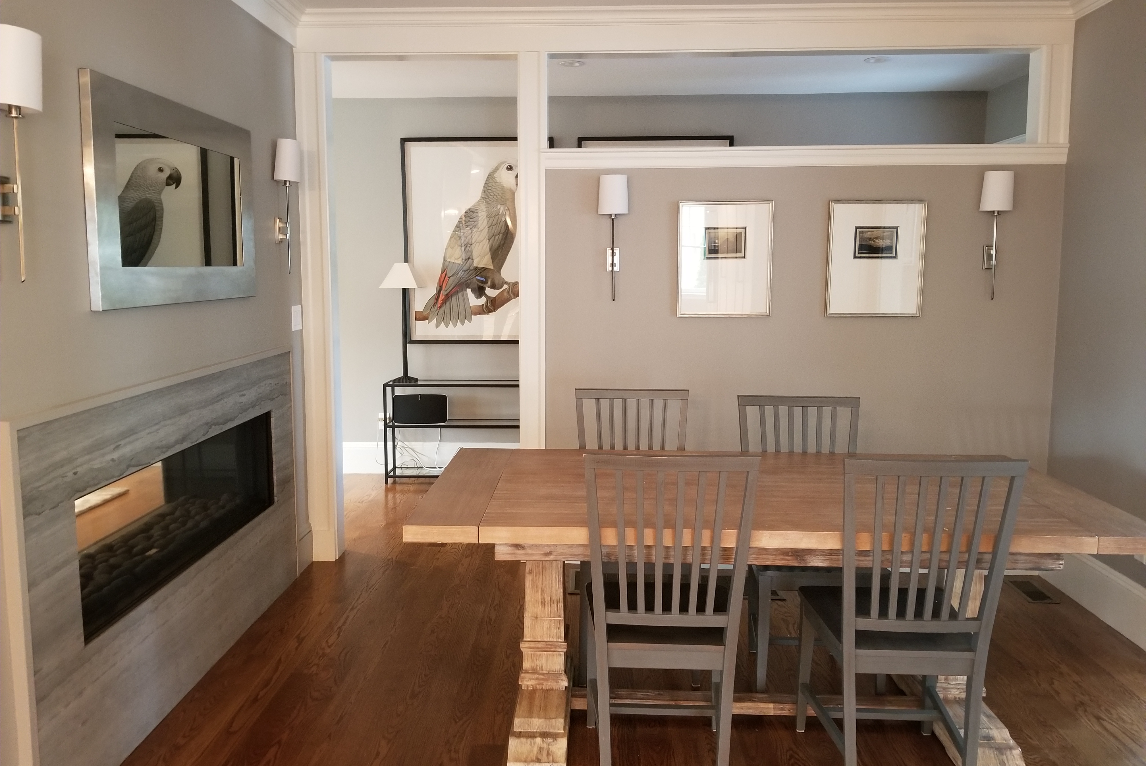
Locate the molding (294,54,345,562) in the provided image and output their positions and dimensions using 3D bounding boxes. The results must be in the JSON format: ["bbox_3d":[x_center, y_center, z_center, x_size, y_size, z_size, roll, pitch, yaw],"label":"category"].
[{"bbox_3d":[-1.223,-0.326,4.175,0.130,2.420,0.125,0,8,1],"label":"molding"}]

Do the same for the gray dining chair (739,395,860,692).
[{"bbox_3d":[0.822,0.559,2.990,0.450,0.972,0.520,1,8,4],"label":"gray dining chair"}]

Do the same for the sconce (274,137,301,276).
[{"bbox_3d":[-1.254,-0.775,3.798,0.107,0.575,0.140,0,8,1],"label":"sconce"}]

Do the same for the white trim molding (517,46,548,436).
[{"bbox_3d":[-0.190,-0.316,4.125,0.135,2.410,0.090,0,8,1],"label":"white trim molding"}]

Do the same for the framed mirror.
[{"bbox_3d":[-1.312,-0.600,2.914,0.035,0.655,1.100,0,8,1],"label":"framed mirror"}]

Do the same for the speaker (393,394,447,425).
[{"bbox_3d":[-1.024,0.171,5.790,0.364,0.203,0.154,0,8,1],"label":"speaker"}]

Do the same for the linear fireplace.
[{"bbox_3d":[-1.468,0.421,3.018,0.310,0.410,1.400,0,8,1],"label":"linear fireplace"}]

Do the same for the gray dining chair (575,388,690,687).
[{"bbox_3d":[0.226,0.540,3.144,0.450,0.972,0.520,0,8,3],"label":"gray dining chair"}]

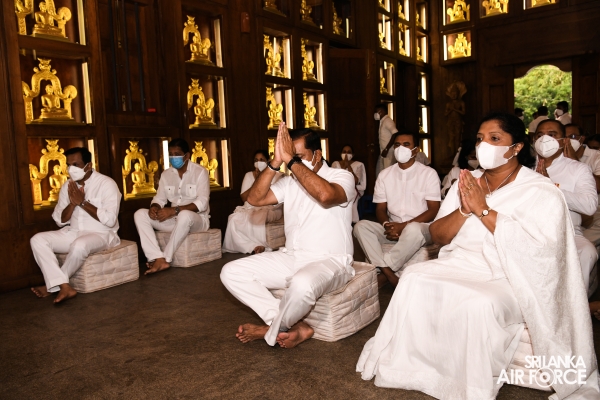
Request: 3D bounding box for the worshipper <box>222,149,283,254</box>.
[{"bbox_3d":[-0.445,-0.020,4.970,0.540,0.980,0.660,1,7,33],"label":"worshipper"}]

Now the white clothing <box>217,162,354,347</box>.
[{"bbox_3d":[-0.045,0.210,2.750,0.660,0.940,0.610,3,8,41],"label":"white clothing"}]

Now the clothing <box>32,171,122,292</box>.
[{"bbox_3d":[-1.659,0.222,3.785,0.524,0.879,0.580,0,6,29],"label":"clothing"}]

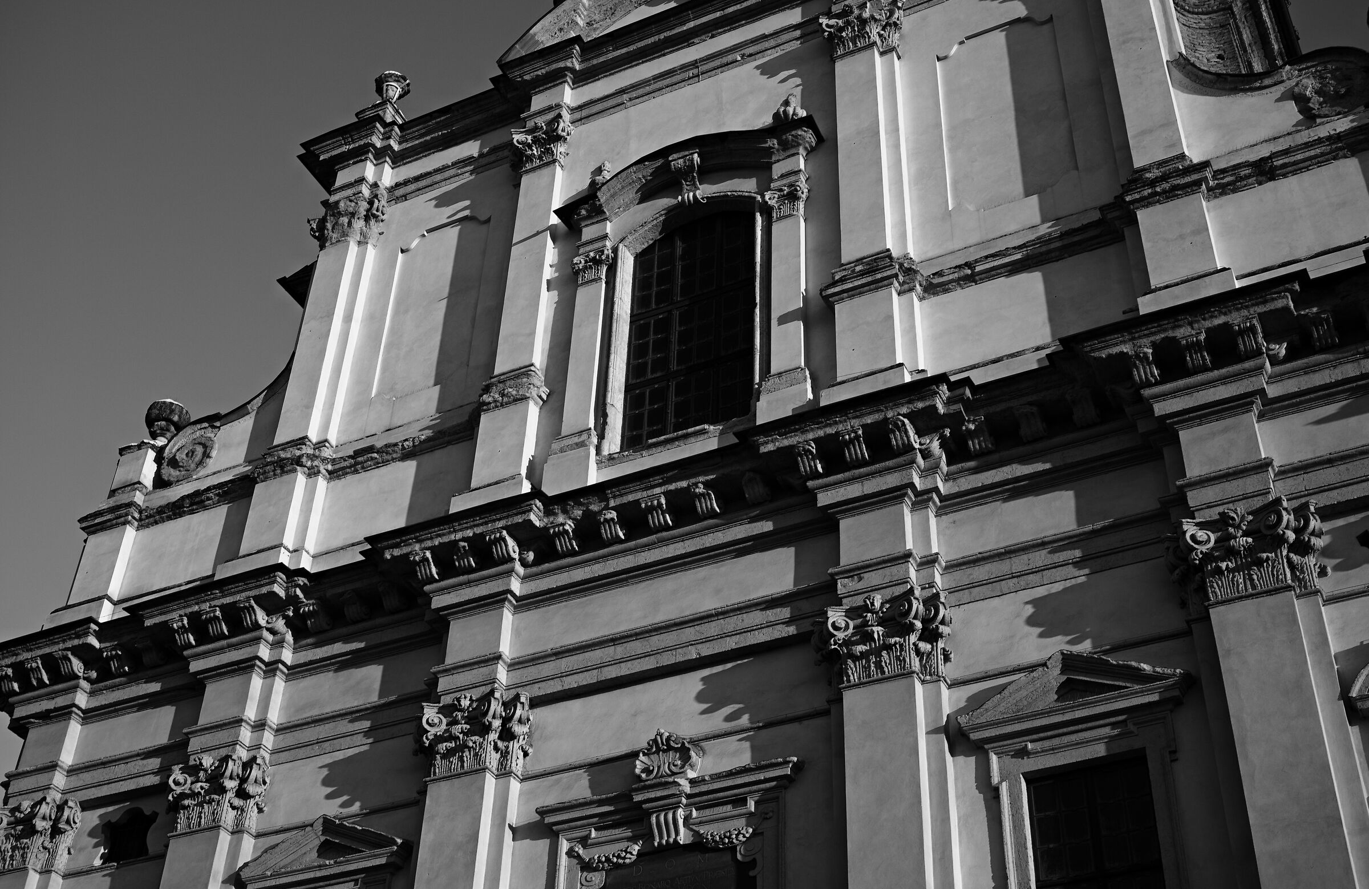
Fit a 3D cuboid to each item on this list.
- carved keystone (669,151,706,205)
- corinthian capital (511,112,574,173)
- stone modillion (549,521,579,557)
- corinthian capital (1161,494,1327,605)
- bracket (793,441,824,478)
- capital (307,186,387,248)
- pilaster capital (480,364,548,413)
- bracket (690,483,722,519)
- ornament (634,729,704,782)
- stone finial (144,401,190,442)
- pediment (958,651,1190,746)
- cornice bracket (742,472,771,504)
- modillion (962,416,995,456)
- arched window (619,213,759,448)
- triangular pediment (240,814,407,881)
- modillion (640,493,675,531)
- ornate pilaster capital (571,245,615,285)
[{"bbox_3d":[0.067,-4.067,26.229,0.470,0.760,0.450,-16,-43,21],"label":"carved keystone"},{"bbox_3d":[-2.262,-4.559,26.575,1.131,0.826,0.580,-16,-43,21],"label":"corinthian capital"},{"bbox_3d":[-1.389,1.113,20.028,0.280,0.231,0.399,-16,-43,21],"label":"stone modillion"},{"bbox_3d":[5.496,1.190,16.660,1.508,0.942,0.681,-16,-43,21],"label":"corinthian capital"},{"bbox_3d":[1.508,0.176,20.798,0.280,0.260,0.370,-16,-43,21],"label":"bracket"},{"bbox_3d":[-5.938,-3.835,30.081,1.400,1.060,0.520,-16,-43,21],"label":"capital"},{"bbox_3d":[-2.542,-0.792,25.185,1.030,0.620,0.340,-16,-43,21],"label":"pilaster capital"},{"bbox_3d":[0.270,0.706,21.460,0.280,0.260,0.370,-16,-43,21],"label":"bracket"},{"bbox_3d":[-0.189,3.446,18.732,0.681,0.638,0.406,-16,-43,21],"label":"ornament"},{"bbox_3d":[-9.063,-0.240,29.787,0.790,0.840,0.790,1,-39,1],"label":"stone finial"},{"bbox_3d":[3.799,2.457,16.938,2.291,0.754,0.464,-16,-43,21],"label":"pediment"},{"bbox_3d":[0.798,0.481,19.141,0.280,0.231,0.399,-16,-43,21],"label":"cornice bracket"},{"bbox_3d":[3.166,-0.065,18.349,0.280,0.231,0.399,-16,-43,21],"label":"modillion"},{"bbox_3d":[0.074,-1.662,23.037,2.030,4.176,0.305,-16,-43,21],"label":"arched window"},{"bbox_3d":[-4.227,4.765,20.197,2.291,0.754,0.464,-16,-43,21],"label":"triangular pediment"},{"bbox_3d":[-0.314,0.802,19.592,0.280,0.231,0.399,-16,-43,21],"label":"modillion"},{"bbox_3d":[-1.393,-2.633,26.052,0.660,0.560,0.270,-16,-43,21],"label":"ornate pilaster capital"}]

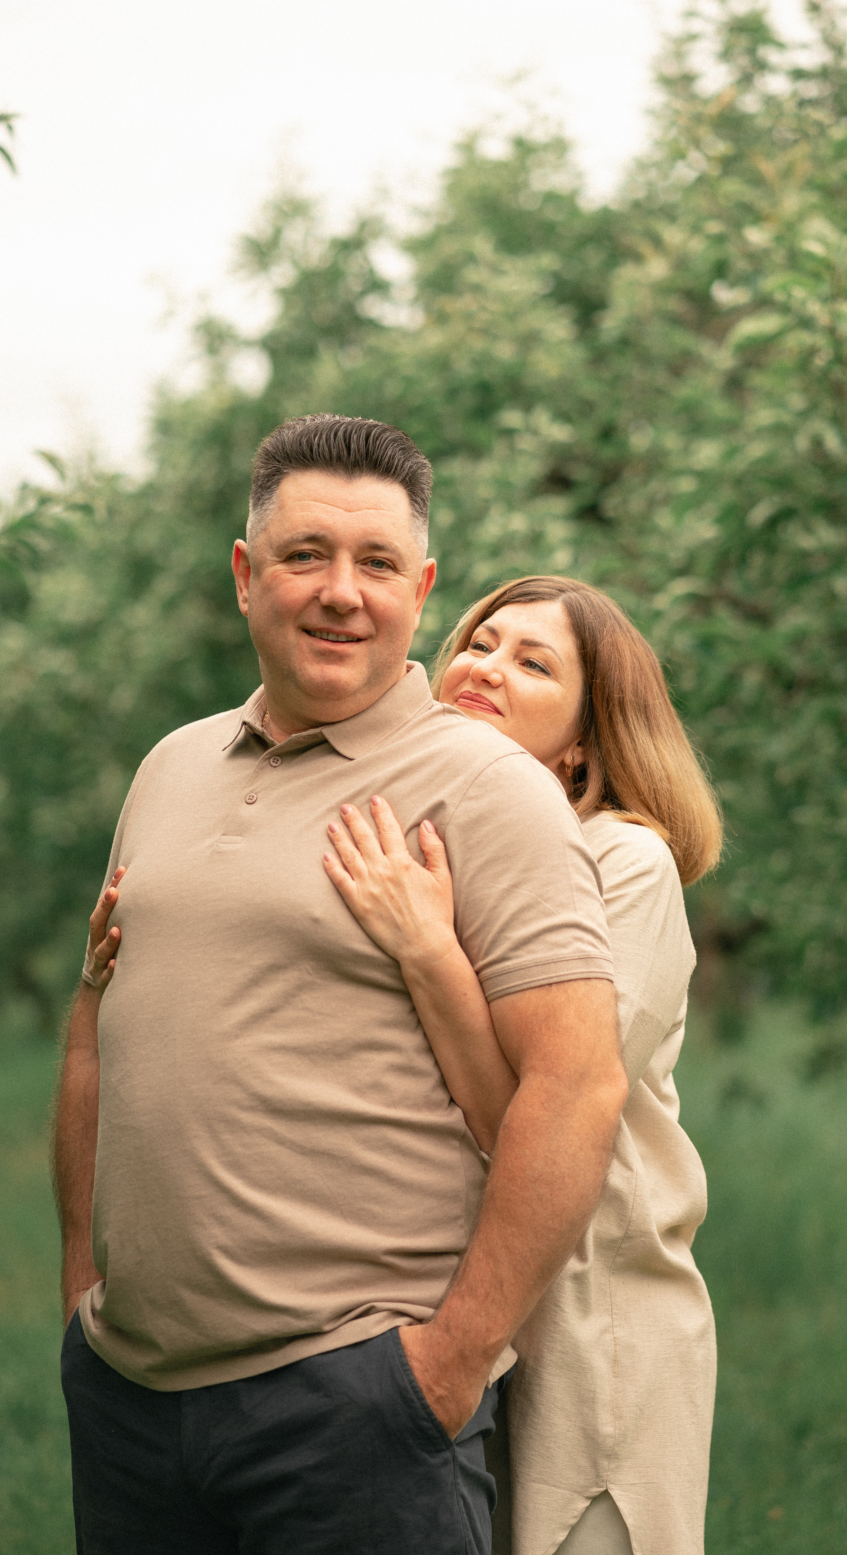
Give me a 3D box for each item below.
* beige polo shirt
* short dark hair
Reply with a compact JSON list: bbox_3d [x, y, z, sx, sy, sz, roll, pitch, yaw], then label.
[{"bbox_3d":[-0.085,0.222,3.260,0.530,0.655,0.350,-1,-1,32],"label":"beige polo shirt"},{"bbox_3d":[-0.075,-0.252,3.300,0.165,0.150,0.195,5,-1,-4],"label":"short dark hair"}]

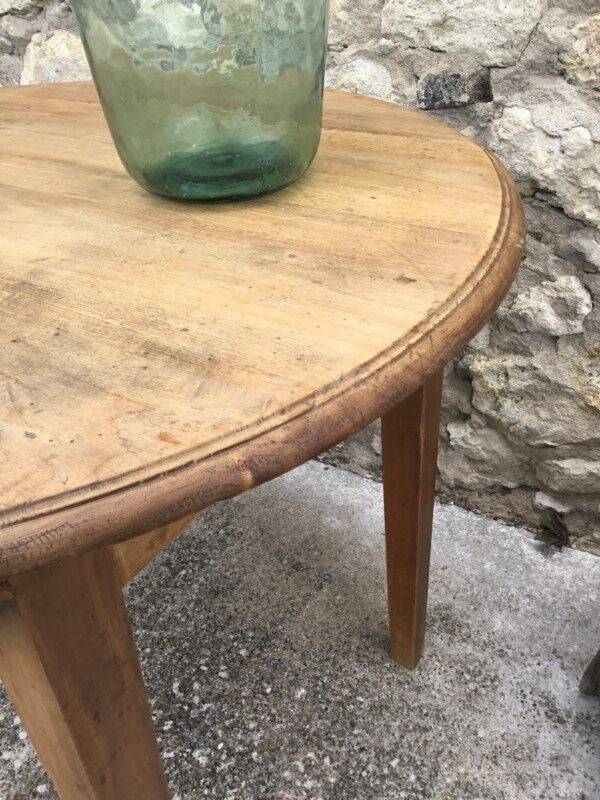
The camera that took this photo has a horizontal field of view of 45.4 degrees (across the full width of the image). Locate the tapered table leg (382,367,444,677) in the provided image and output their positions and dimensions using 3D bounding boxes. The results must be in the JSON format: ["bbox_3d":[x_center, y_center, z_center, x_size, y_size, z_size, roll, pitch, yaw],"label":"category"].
[{"bbox_3d":[0.125,0.099,0.868,0.058,0.707,0.058,18,41,28],"label":"tapered table leg"}]

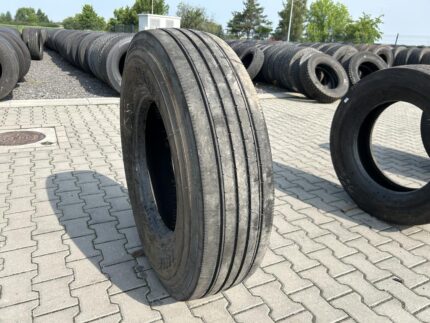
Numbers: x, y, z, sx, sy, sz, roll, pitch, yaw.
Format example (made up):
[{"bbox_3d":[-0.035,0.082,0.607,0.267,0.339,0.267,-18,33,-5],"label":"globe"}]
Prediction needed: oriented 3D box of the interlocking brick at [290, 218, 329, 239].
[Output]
[{"bbox_3d":[0.573,0.430,1.974,0.161,0.070,0.198,-7,22,-27],"label":"interlocking brick"}]

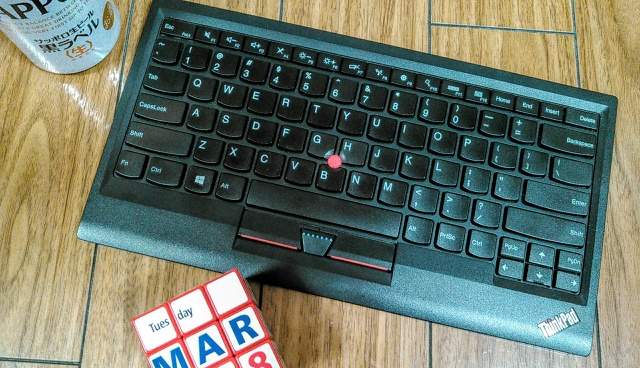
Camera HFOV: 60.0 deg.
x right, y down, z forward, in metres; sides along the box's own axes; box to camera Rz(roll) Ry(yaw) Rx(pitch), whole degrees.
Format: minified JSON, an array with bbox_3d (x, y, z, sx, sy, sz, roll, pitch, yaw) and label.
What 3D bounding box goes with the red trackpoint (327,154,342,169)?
[{"bbox_3d":[0.009,-0.013,0.337,0.008,0.005,0.008,0,77,-1],"label":"red trackpoint"}]

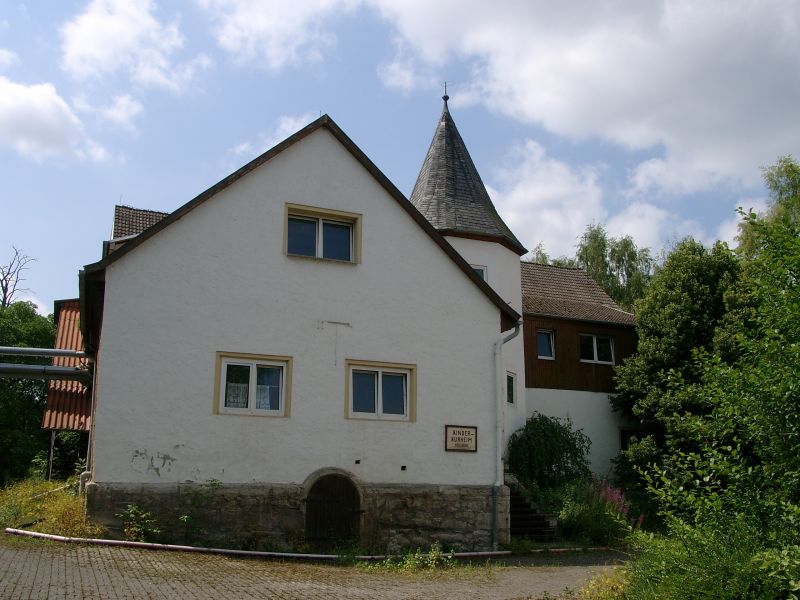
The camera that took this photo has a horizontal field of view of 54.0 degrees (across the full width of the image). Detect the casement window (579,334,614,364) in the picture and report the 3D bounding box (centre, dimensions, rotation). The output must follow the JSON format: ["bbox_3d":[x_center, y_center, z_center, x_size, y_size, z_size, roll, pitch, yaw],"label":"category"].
[{"bbox_3d":[7.018,1.785,28.107,1.500,1.040,0.130,6,-14,-23],"label":"casement window"}]

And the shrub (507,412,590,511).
[{"bbox_3d":[4.341,4.691,22.969,2.300,2.750,2.100,0,-13,0],"label":"shrub"}]

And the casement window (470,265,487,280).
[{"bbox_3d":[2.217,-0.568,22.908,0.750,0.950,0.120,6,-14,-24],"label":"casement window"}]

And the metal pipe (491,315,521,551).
[{"bbox_3d":[2.680,3.181,19.338,0.900,5.600,0.250,6,-14,-23],"label":"metal pipe"}]

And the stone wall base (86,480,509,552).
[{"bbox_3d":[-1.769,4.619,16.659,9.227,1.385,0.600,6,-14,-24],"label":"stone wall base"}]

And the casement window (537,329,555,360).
[{"bbox_3d":[5.050,1.562,27.287,0.710,1.040,0.130,6,-14,-23],"label":"casement window"}]

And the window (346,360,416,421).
[{"bbox_3d":[-0.427,2.049,17.595,1.734,1.299,0.170,6,-14,-24],"label":"window"}]

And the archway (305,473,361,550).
[{"bbox_3d":[-1.511,4.661,17.372,1.350,1.700,0.350,6,-14,-23],"label":"archway"}]

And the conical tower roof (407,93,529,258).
[{"bbox_3d":[1.528,-4.068,25.560,4.591,5.467,4.591,6,-14,-24],"label":"conical tower roof"}]

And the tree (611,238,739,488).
[{"bbox_3d":[7.859,2.079,22.487,3.700,7.962,3.700,6,-14,-24],"label":"tree"}]

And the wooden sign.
[{"bbox_3d":[1.438,3.211,18.131,0.825,0.585,0.050,6,-14,-24],"label":"wooden sign"}]

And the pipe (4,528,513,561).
[{"bbox_3d":[-2.353,5.162,16.551,10.900,0.550,0.600,5,-14,-17],"label":"pipe"}]

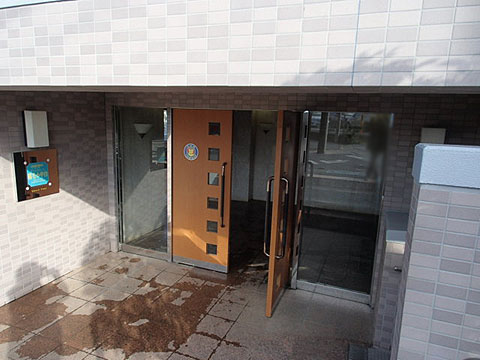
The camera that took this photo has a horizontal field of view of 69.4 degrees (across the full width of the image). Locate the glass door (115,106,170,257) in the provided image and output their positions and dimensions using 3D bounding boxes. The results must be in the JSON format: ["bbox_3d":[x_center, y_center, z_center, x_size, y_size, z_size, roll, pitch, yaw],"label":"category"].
[{"bbox_3d":[-1.271,0.011,4.604,0.770,1.892,0.040,6,11,21],"label":"glass door"}]

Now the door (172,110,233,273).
[{"bbox_3d":[-0.467,0.143,4.272,0.784,1.973,0.055,6,11,21],"label":"door"}]

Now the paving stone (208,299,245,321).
[{"bbox_3d":[-0.128,1.338,3.536,0.306,0.043,0.308,6,11,21],"label":"paving stone"}]

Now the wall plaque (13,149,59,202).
[{"bbox_3d":[-2.127,-0.059,3.676,0.025,0.503,0.499,6,11,21],"label":"wall plaque"}]

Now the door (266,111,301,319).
[{"bbox_3d":[0.461,0.308,3.554,0.053,1.973,0.776,6,11,21],"label":"door"}]

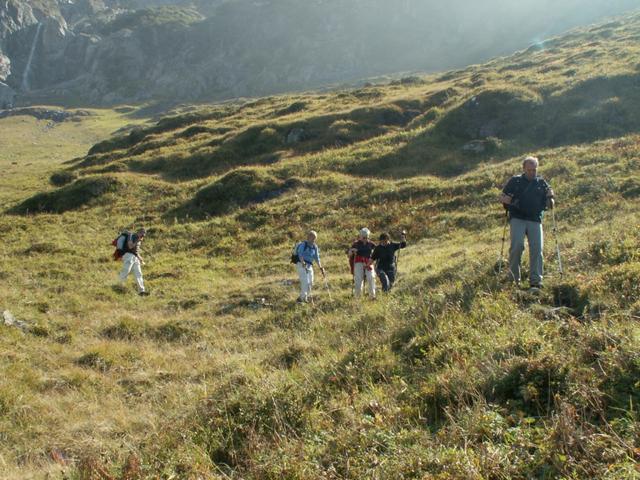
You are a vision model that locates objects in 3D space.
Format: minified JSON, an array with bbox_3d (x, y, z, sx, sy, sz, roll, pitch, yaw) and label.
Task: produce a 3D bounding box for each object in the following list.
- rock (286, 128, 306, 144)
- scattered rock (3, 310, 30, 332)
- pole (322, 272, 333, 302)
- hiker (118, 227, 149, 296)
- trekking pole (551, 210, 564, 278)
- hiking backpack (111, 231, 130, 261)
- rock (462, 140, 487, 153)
[{"bbox_3d":[-1.387,-6.107,48.000,1.150,0.900,0.950,0,4,0],"label":"rock"},{"bbox_3d":[-6.064,1.623,16.200,0.500,0.340,0.420,0,4,0],"label":"scattered rock"},{"bbox_3d":[0.169,1.092,19.100,0.045,0.900,0.045,-16,-16,0],"label":"pole"},{"bbox_3d":[-4.562,0.538,19.900,0.720,1.700,0.550,1,4,7],"label":"hiker"},{"bbox_3d":[3.158,0.013,10.850,0.050,1.050,0.050,-9,5,0],"label":"trekking pole"},{"bbox_3d":[-4.880,0.135,19.900,0.340,0.660,0.380,17,3,5],"label":"hiking backpack"},{"bbox_3d":[7.407,-4.482,39.000,1.120,0.550,0.850,0,4,0],"label":"rock"}]

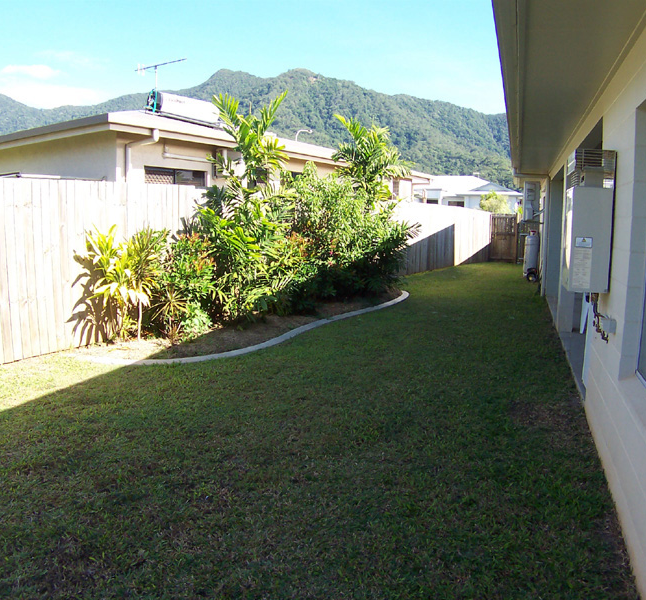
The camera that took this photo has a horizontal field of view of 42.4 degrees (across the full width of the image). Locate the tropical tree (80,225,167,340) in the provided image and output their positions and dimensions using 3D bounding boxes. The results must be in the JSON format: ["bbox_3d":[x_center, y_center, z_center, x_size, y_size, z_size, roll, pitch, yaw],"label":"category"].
[{"bbox_3d":[-2.399,-0.203,10.026,1.020,1.390,0.850,1,6,0],"label":"tropical tree"}]

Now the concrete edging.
[{"bbox_3d":[-0.149,0.162,12.944,1.700,0.130,9.790,4,7,25],"label":"concrete edging"}]

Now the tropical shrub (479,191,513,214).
[{"bbox_3d":[8.975,-4.520,42.984,1.650,2.260,1.600,1,6,0],"label":"tropical shrub"}]

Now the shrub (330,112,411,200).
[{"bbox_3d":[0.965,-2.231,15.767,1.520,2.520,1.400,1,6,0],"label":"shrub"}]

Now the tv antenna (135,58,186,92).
[{"bbox_3d":[-3.270,-4.500,16.683,0.400,0.680,1.950,-4,8,-41],"label":"tv antenna"}]

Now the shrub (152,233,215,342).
[{"bbox_3d":[-1.717,-0.175,10.233,0.780,1.310,0.750,1,6,0],"label":"shrub"}]

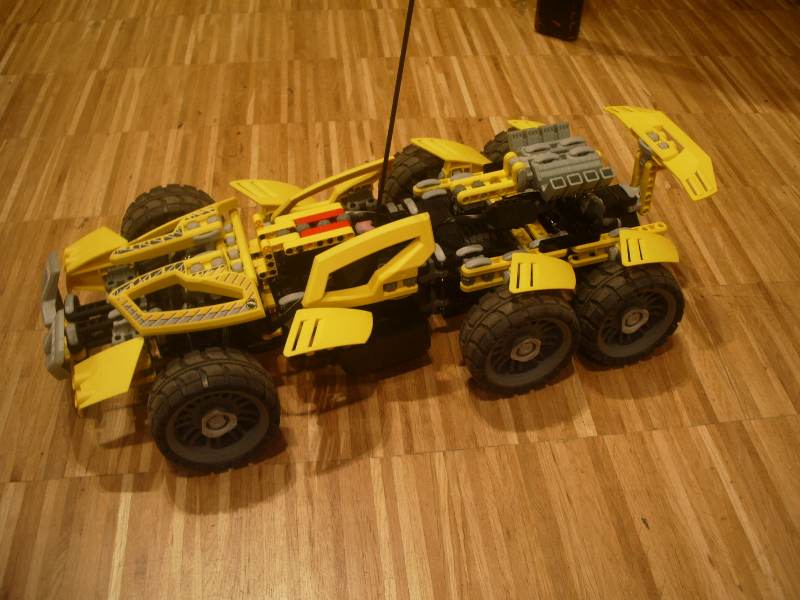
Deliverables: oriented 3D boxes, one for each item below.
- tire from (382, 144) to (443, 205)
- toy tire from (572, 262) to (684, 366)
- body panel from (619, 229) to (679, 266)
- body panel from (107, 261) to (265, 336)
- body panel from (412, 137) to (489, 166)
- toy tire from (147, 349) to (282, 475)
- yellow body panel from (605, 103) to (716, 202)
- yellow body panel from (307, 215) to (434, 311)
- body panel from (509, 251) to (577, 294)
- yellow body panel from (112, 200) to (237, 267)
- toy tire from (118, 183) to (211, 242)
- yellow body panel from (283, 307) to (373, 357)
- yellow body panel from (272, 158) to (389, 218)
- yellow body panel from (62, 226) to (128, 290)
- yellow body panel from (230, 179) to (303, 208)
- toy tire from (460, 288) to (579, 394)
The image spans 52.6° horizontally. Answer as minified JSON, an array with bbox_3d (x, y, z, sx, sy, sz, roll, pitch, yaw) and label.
[{"bbox_3d":[0.028,-0.106,0.794,0.094,0.094,0.046,-12,45,-15],"label":"tire"},{"bbox_3d":[0.182,0.009,0.650,0.084,0.084,0.046,-13,46,-14],"label":"toy tire"},{"bbox_3d":[0.193,-0.039,0.636,0.065,0.024,0.043,-13,46,-14],"label":"body panel"},{"bbox_3d":[-0.153,0.000,0.577,0.104,0.016,0.057,-16,70,-5],"label":"body panel"},{"bbox_3d":[0.049,-0.131,0.730,0.066,0.024,0.041,-13,46,-14],"label":"body panel"},{"bbox_3d":[-0.133,0.081,0.587,0.094,0.094,0.046,-12,45,-15],"label":"toy tire"},{"bbox_3d":[0.225,-0.131,0.688,0.036,0.015,0.143,-21,47,-5],"label":"yellow body panel"},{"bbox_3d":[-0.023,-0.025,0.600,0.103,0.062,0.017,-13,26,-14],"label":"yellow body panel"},{"bbox_3d":[0.108,-0.019,0.633,0.071,0.028,0.046,-12,45,-15],"label":"body panel"},{"bbox_3d":[-0.173,-0.051,0.630,0.104,0.016,0.057,-22,23,-11],"label":"yellow body panel"},{"bbox_3d":[-0.202,-0.057,0.733,0.094,0.094,0.046,-12,45,-15],"label":"toy tire"},{"bbox_3d":[-0.053,0.024,0.599,0.076,0.028,0.046,-12,45,-15],"label":"yellow body panel"},{"bbox_3d":[-0.055,-0.090,0.689,0.113,0.071,0.029,-12,45,-15],"label":"yellow body panel"},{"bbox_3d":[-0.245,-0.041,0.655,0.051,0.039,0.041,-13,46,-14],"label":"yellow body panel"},{"bbox_3d":[-0.109,-0.089,0.719,0.076,0.028,0.046,-12,45,-15],"label":"yellow body panel"},{"bbox_3d":[0.096,0.031,0.648,0.094,0.094,0.046,-12,45,-15],"label":"toy tire"}]

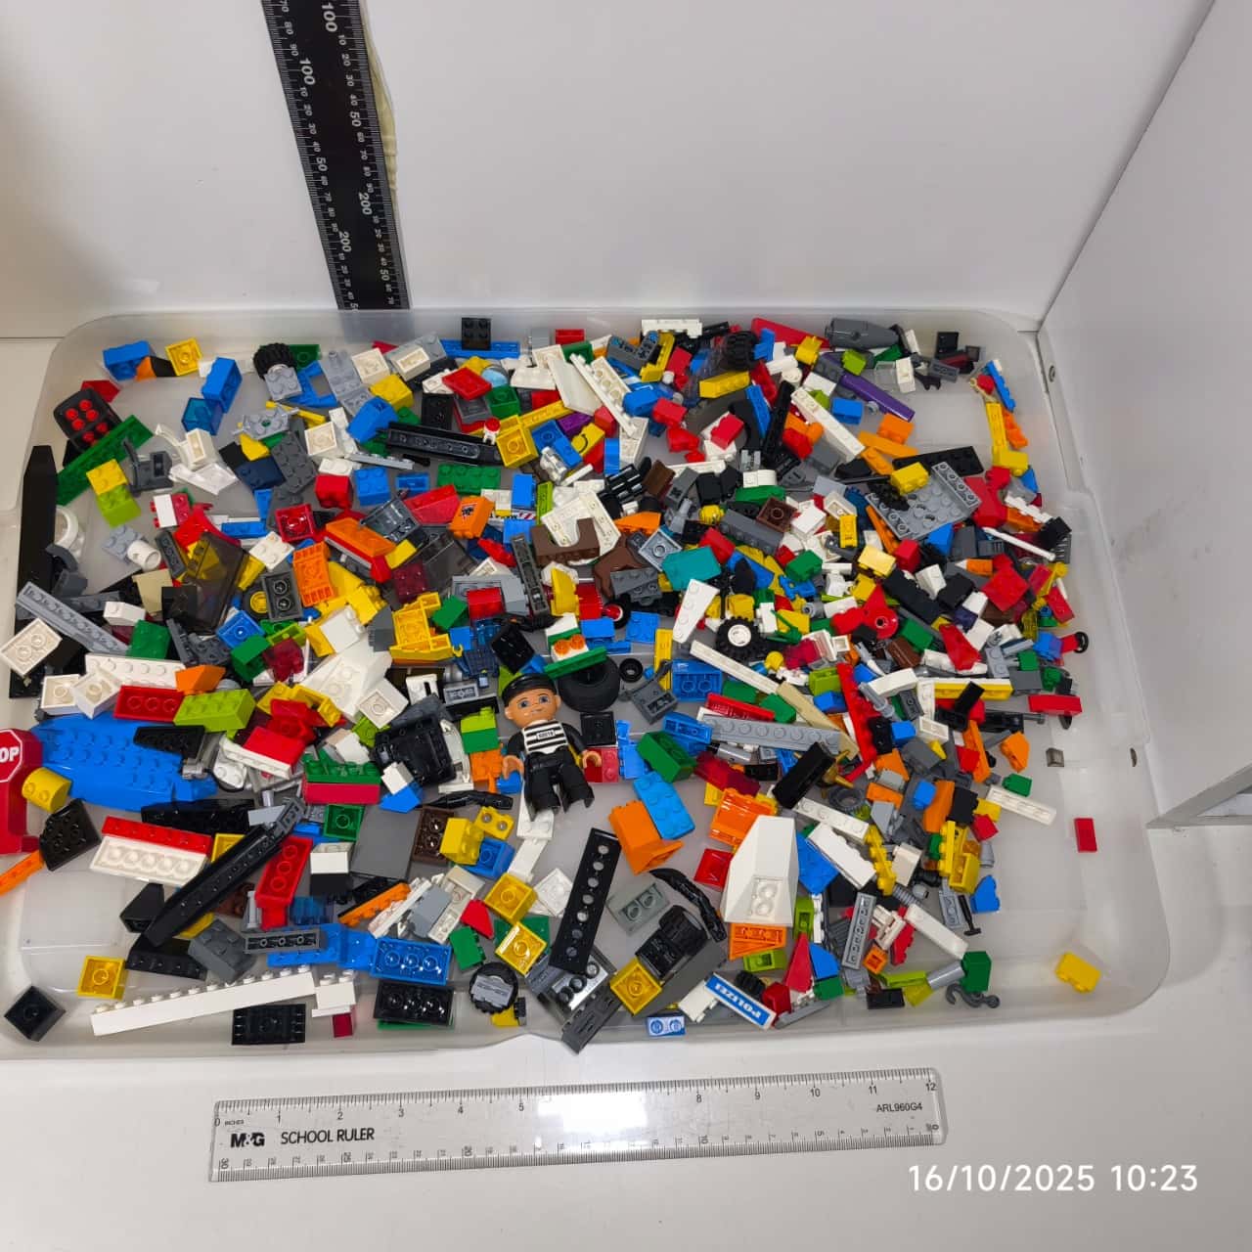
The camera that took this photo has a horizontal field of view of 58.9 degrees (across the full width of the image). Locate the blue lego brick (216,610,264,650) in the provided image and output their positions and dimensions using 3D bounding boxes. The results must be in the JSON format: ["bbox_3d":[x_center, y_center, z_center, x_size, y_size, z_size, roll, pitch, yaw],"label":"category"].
[{"bbox_3d":[-0.185,0.004,0.536,0.016,0.005,0.016,-43,83,-13],"label":"blue lego brick"}]

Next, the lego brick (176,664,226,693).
[{"bbox_3d":[-0.202,0.027,0.530,0.016,0.016,0.011,-10,82,15],"label":"lego brick"}]

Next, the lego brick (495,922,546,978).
[{"bbox_3d":[-0.045,0.140,0.479,0.016,0.011,0.016,33,71,14],"label":"lego brick"}]

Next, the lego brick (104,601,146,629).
[{"bbox_3d":[-0.249,-0.006,0.550,0.016,0.011,0.008,1,68,-7],"label":"lego brick"}]

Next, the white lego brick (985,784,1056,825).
[{"bbox_3d":[0.191,0.088,0.540,0.032,0.005,0.008,22,64,8],"label":"white lego brick"}]

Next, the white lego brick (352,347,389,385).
[{"bbox_3d":[-0.144,-0.146,0.630,0.016,0.011,0.016,-23,69,-14],"label":"white lego brick"}]

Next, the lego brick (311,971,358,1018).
[{"bbox_3d":[-0.123,0.157,0.476,0.016,0.016,0.013,-8,90,-1],"label":"lego brick"}]

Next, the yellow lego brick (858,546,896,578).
[{"bbox_3d":[0.128,-0.033,0.566,0.016,0.009,0.011,28,107,7],"label":"yellow lego brick"}]

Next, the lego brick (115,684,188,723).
[{"bbox_3d":[-0.222,0.038,0.523,0.032,0.005,0.016,4,68,-2],"label":"lego brick"}]

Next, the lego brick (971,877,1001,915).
[{"bbox_3d":[0.166,0.124,0.513,0.011,0.008,0.016,-4,67,-7],"label":"lego brick"}]

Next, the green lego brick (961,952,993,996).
[{"bbox_3d":[0.154,0.153,0.490,0.011,0.016,0.008,-1,22,0],"label":"green lego brick"}]

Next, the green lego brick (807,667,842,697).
[{"bbox_3d":[0.100,0.028,0.549,0.016,0.011,0.008,-11,33,-7],"label":"green lego brick"}]

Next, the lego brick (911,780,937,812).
[{"bbox_3d":[0.138,0.079,0.516,0.008,0.008,0.011,22,64,11],"label":"lego brick"}]

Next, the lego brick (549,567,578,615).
[{"bbox_3d":[-0.032,-0.017,0.572,0.015,0.012,0.025,-1,103,-3],"label":"lego brick"}]

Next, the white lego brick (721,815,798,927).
[{"bbox_3d":[0.064,0.110,0.499,0.032,0.011,0.048,9,102,-12],"label":"white lego brick"}]

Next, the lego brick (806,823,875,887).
[{"bbox_3d":[0.097,0.103,0.500,0.032,0.008,0.011,42,76,16],"label":"lego brick"}]

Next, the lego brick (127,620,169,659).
[{"bbox_3d":[-0.230,0.008,0.539,0.016,0.010,0.016,11,74,-3],"label":"lego brick"}]

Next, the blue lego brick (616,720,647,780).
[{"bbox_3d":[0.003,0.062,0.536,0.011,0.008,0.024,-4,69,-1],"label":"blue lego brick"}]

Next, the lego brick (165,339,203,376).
[{"bbox_3d":[-0.249,-0.152,0.625,0.016,0.016,0.011,-26,28,-24],"label":"lego brick"}]

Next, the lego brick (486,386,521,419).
[{"bbox_3d":[-0.069,-0.123,0.614,0.016,0.011,0.016,-13,48,-12],"label":"lego brick"}]

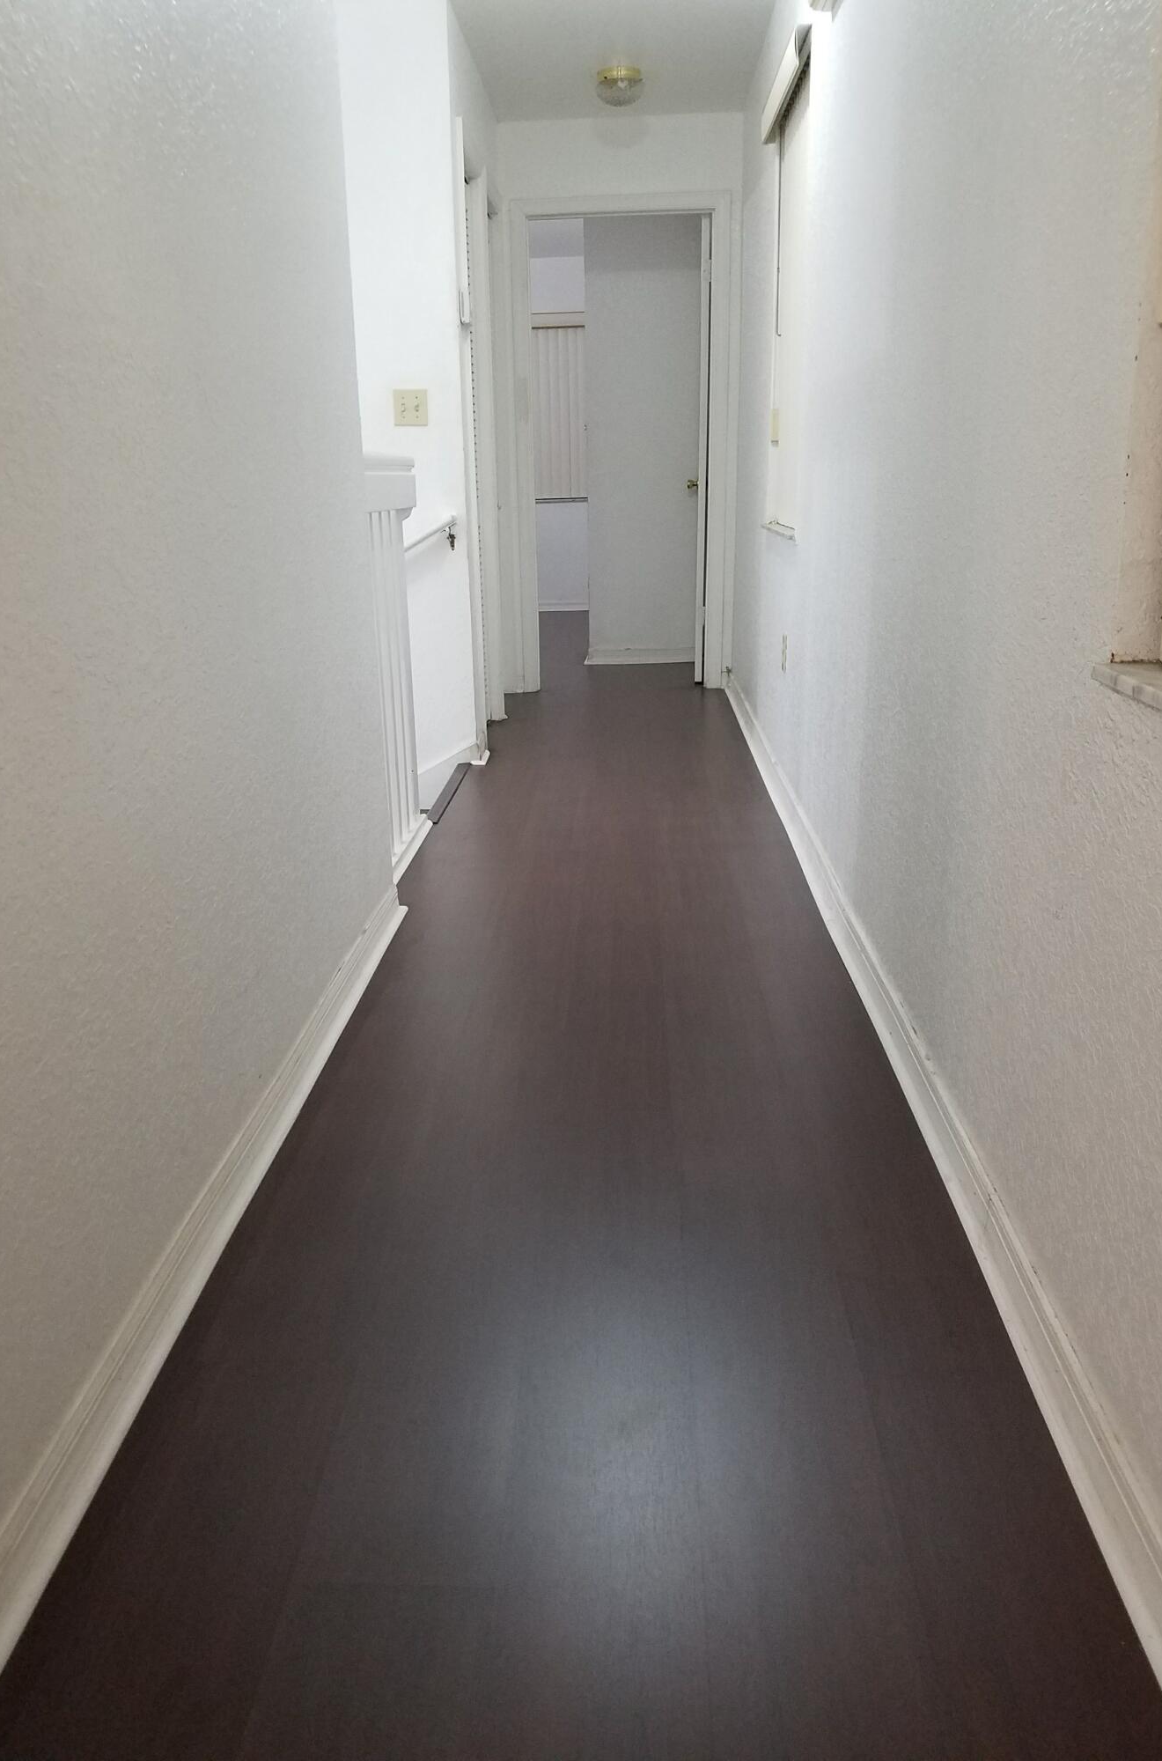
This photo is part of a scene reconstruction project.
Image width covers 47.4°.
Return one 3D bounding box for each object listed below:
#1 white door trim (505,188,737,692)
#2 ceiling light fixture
[{"bbox_3d":[0.186,-1.934,6.017,0.955,2.126,0.120,0,17,2],"label":"white door trim"},{"bbox_3d":[0.149,-2.981,4.989,0.182,0.108,0.182,0,17,2],"label":"ceiling light fixture"}]

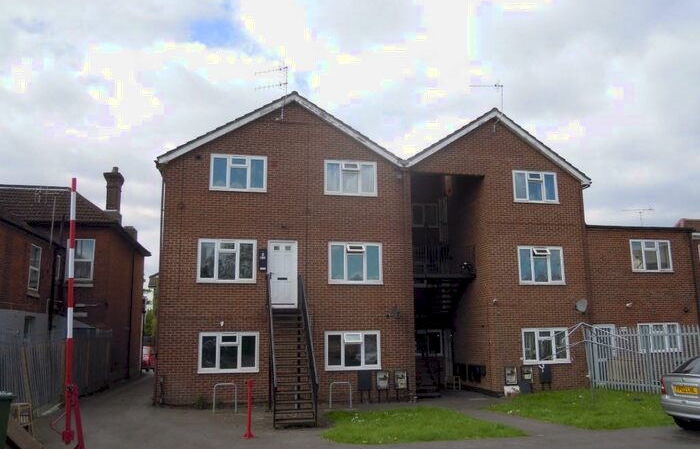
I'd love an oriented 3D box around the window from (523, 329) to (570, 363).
[{"bbox_3d":[6.570,4.063,18.953,1.730,1.162,0.100,2,-10,-12],"label":"window"}]

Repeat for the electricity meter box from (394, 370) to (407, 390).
[{"bbox_3d":[1.569,4.837,17.577,0.360,0.540,0.200,2,-10,-12],"label":"electricity meter box"}]

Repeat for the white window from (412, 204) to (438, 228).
[{"bbox_3d":[3.098,-0.339,23.428,1.220,1.034,0.100,1,-8,-12],"label":"white window"}]

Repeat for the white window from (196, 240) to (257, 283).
[{"bbox_3d":[-3.717,1.123,17.202,1.752,1.316,0.100,2,-10,-12],"label":"white window"}]

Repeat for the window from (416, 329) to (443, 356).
[{"bbox_3d":[3.171,4.788,22.760,1.220,1.037,0.100,1,-8,-12],"label":"window"}]

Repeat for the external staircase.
[{"bbox_3d":[-1.639,3.175,15.314,1.060,3.740,3.650,1,-8,-12],"label":"external staircase"}]

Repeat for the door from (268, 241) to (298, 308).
[{"bbox_3d":[-2.070,1.550,17.491,0.932,2.076,0.100,2,-10,-12],"label":"door"}]

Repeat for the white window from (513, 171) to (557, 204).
[{"bbox_3d":[6.553,-1.303,19.926,1.736,1.133,0.100,2,-10,-12],"label":"white window"}]

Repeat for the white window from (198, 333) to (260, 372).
[{"bbox_3d":[-3.562,3.790,16.760,1.740,1.185,0.100,1,-8,-12],"label":"white window"}]

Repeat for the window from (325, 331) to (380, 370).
[{"bbox_3d":[0.114,3.909,17.516,1.772,1.186,0.130,2,-10,-12],"label":"window"}]

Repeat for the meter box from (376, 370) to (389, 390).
[{"bbox_3d":[1.002,4.794,17.489,0.390,0.560,0.210,1,-8,-12],"label":"meter box"}]

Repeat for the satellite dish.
[{"bbox_3d":[7.839,2.753,19.172,0.220,0.460,0.450,8,-13,-39],"label":"satellite dish"}]

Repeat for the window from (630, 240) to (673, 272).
[{"bbox_3d":[10.890,1.161,20.442,1.717,1.147,0.100,2,-10,-12],"label":"window"}]

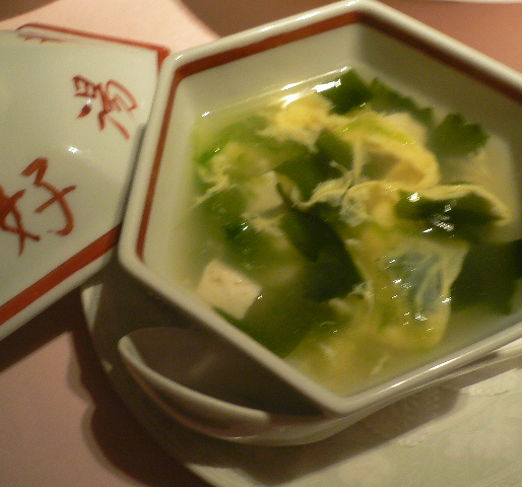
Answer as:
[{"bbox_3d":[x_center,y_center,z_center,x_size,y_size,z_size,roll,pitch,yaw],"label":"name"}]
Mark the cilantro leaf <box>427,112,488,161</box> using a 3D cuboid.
[{"bbox_3d":[0.065,-0.034,0.217,0.021,0.005,0.018,-41,69,-21],"label":"cilantro leaf"}]

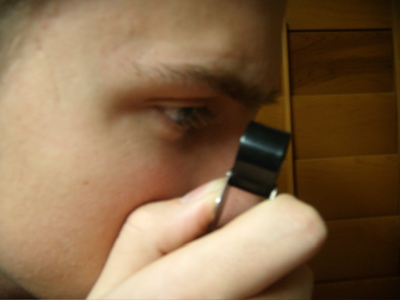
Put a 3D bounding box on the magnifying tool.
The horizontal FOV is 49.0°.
[{"bbox_3d":[0.018,0.014,0.158,0.017,0.046,0.023,18,0,10],"label":"magnifying tool"}]

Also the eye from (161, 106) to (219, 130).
[{"bbox_3d":[-0.004,-0.012,0.167,0.014,0.011,0.028,9,1,25],"label":"eye"}]

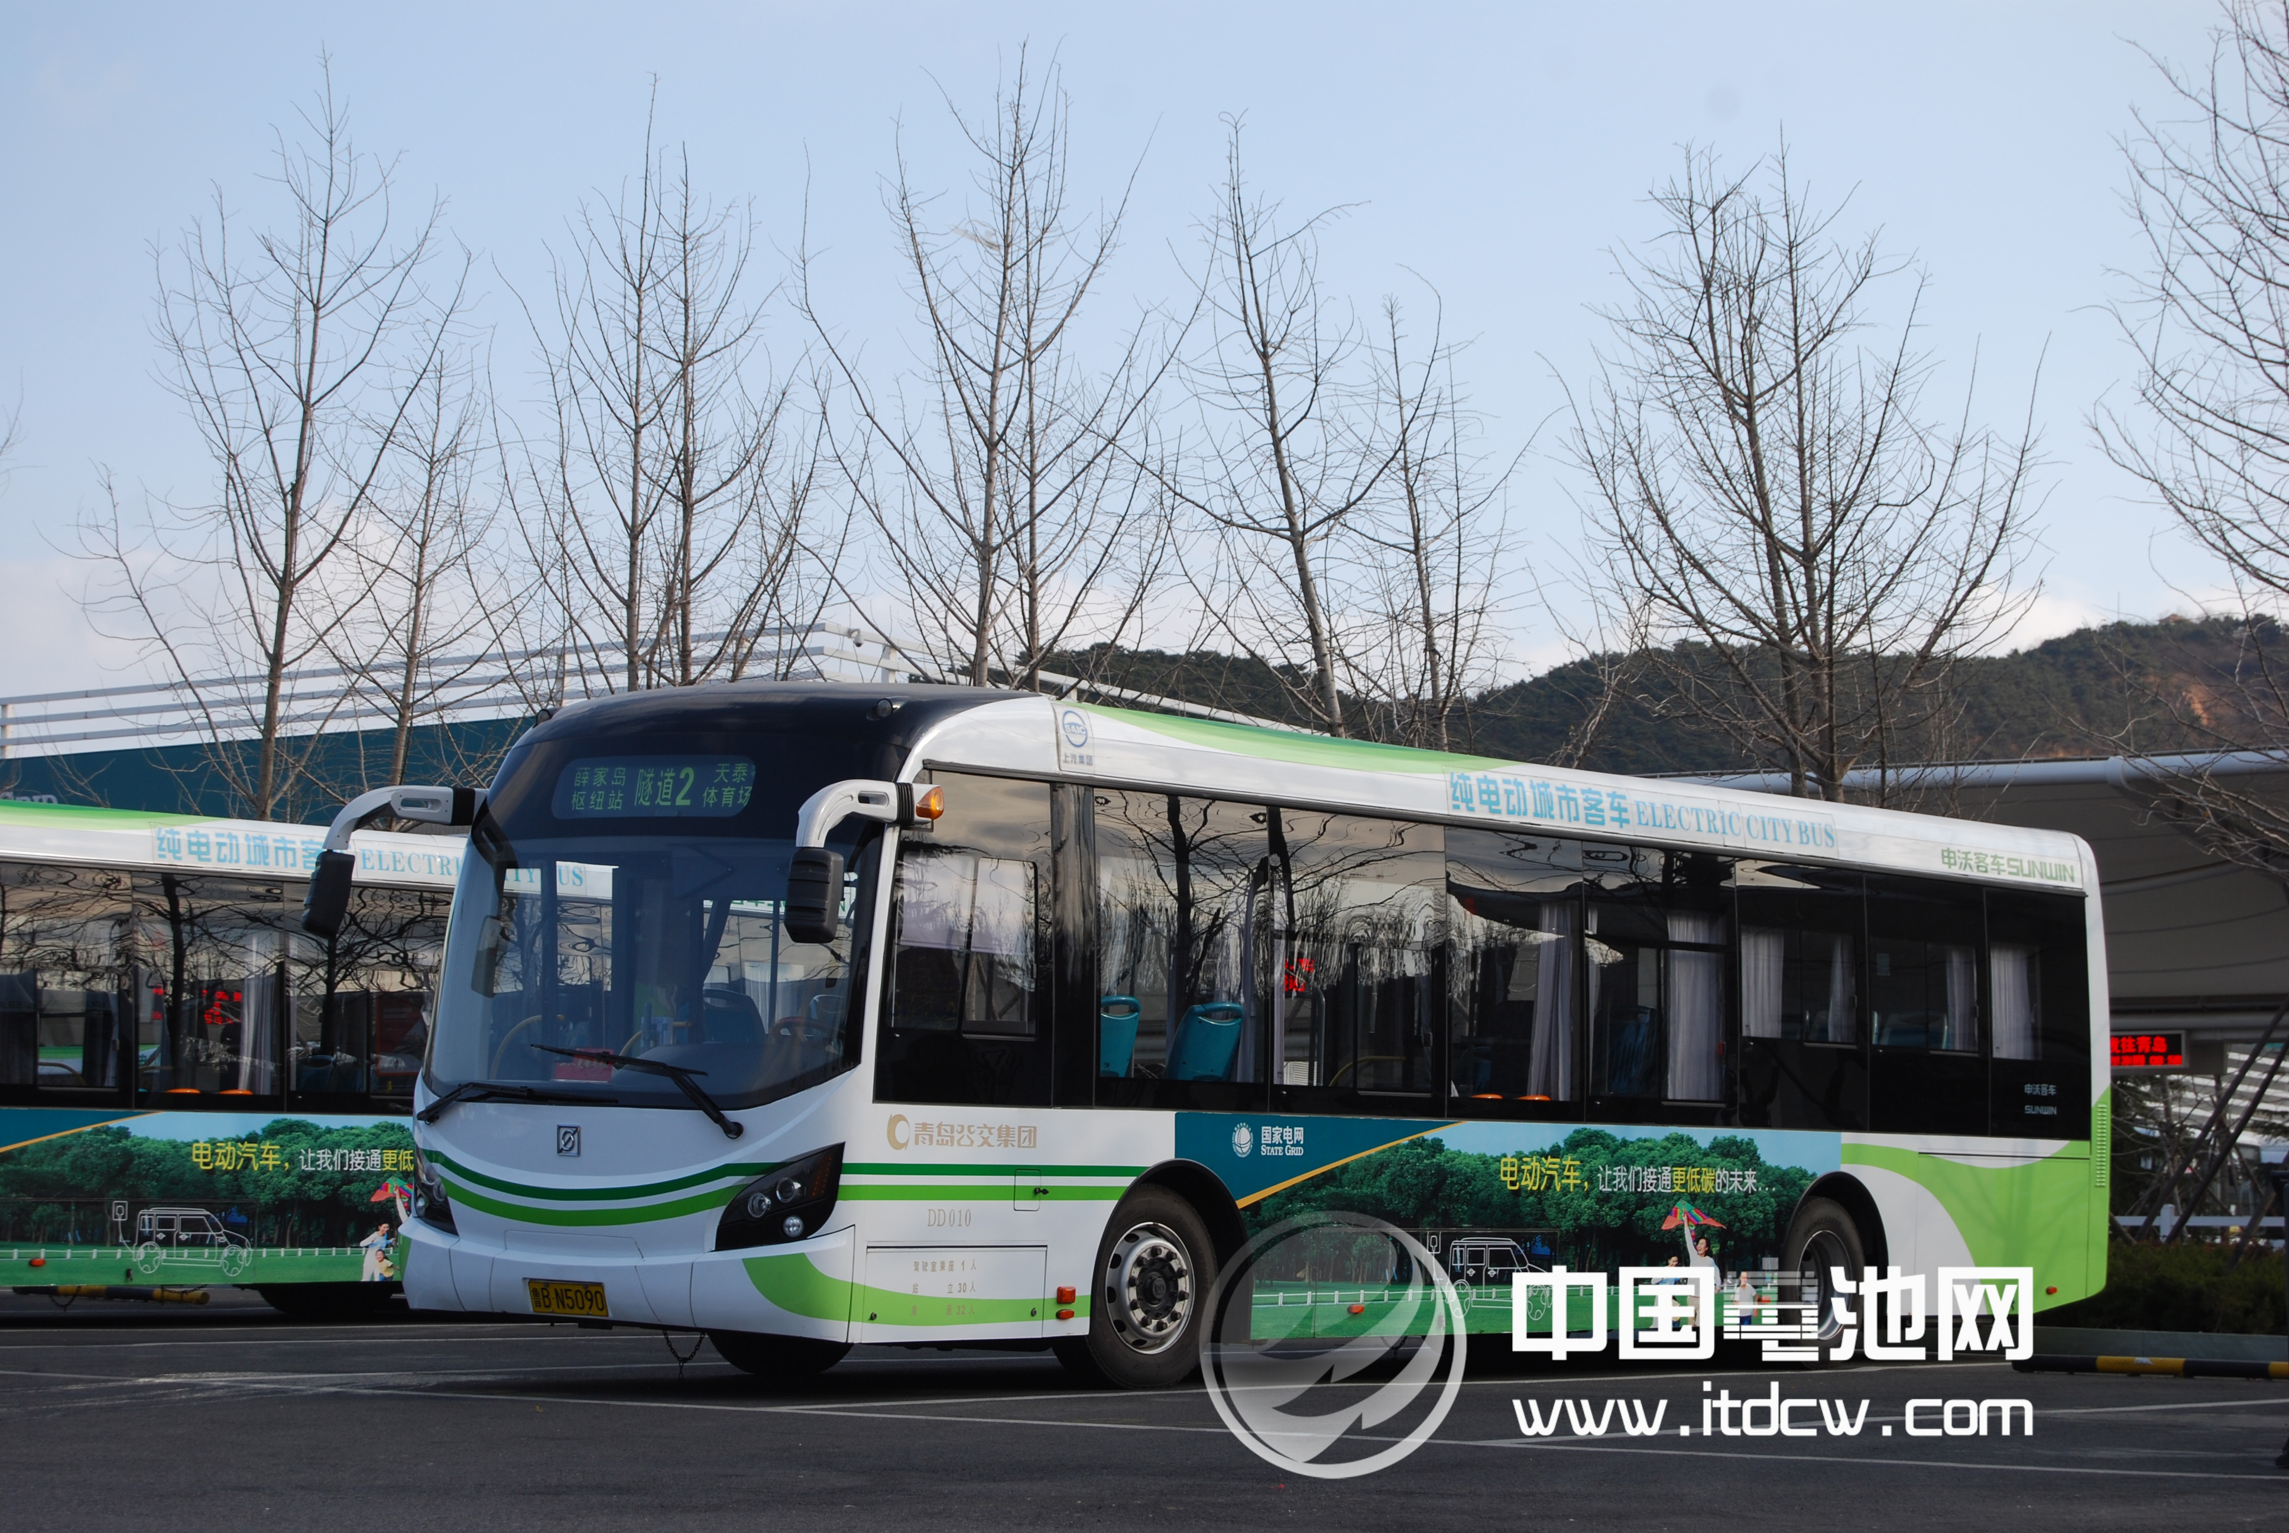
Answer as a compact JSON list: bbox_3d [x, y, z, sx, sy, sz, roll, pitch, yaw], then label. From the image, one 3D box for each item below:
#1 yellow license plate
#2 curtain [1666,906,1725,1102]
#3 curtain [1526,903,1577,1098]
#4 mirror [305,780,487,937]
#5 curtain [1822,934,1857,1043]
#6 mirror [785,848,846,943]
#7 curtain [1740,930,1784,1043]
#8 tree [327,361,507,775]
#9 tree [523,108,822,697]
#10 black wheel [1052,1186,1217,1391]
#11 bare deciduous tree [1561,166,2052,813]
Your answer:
[{"bbox_3d":[-2.470,2.284,22.414,0.440,0.140,0.020,-2,11,38],"label":"yellow license plate"},{"bbox_3d":[2.938,1.275,27.890,0.110,1.022,0.556,-3,-6,38],"label":"curtain"},{"bbox_3d":[2.089,1.198,26.799,0.110,1.020,0.446,-3,-6,38],"label":"curtain"},{"bbox_3d":[-3.389,0.440,23.603,0.310,0.700,0.860,-2,-5,38],"label":"mirror"},{"bbox_3d":[3.813,1.218,28.571,0.090,0.636,0.361,-2,-5,38],"label":"curtain"},{"bbox_3d":[-1.365,0.525,21.547,0.210,0.400,0.150,0,-4,22],"label":"mirror"},{"bbox_3d":[3.362,1.183,28.442,0.110,0.633,0.448,-3,-6,38],"label":"curtain"},{"bbox_3d":[-6.466,0.378,46.274,1.554,8.276,1.476,2,-5,-8],"label":"tree"},{"bbox_3d":[-3.835,-0.589,42.405,2.426,9.672,2.305,1,-5,-5],"label":"tree"},{"bbox_3d":[-0.068,2.337,23.432,0.285,0.945,0.945,-4,-7,40],"label":"black wheel"},{"bbox_3d":[4.523,-0.245,35.650,3.250,8.060,3.250,-2,-5,38],"label":"bare deciduous tree"}]

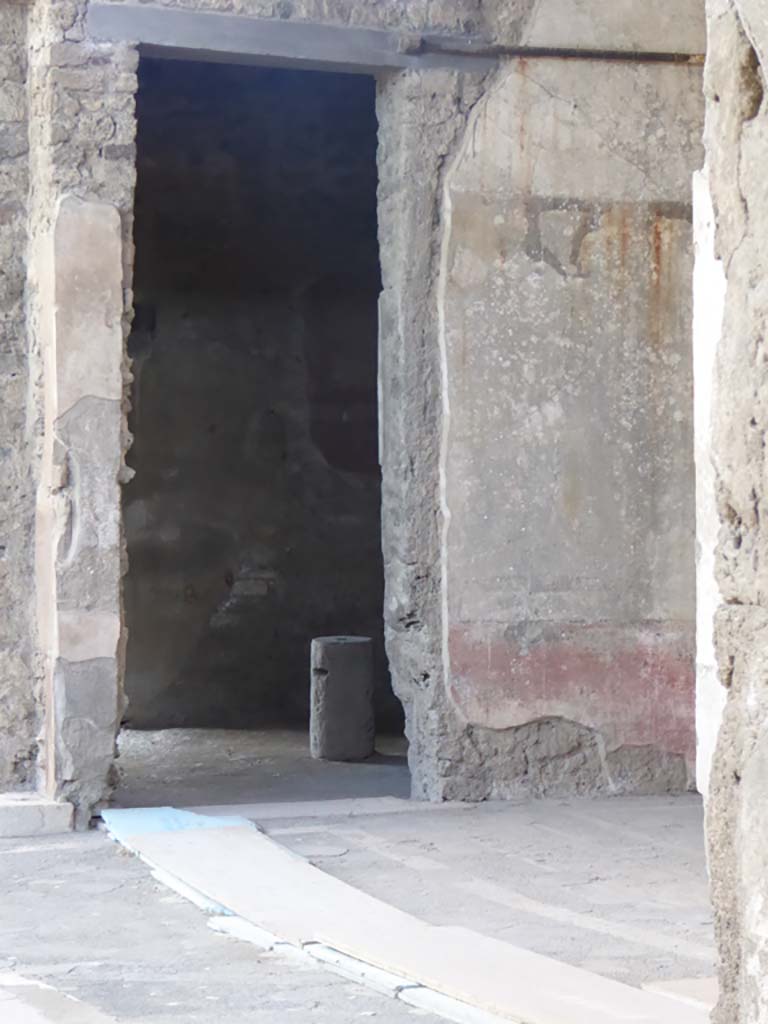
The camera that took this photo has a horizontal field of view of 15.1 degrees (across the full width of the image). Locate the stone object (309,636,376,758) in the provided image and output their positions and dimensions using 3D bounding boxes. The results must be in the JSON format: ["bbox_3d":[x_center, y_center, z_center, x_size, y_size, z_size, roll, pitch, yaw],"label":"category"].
[{"bbox_3d":[-0.191,0.866,13.467,0.290,0.551,0.290,0,2,0],"label":"stone object"}]

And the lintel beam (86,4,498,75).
[{"bbox_3d":[-0.416,-1.927,11.924,1.792,0.180,0.360,0,2,-23],"label":"lintel beam"}]

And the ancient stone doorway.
[{"bbox_3d":[-0.533,-0.325,11.934,1.254,3.048,0.360,0,2,-23],"label":"ancient stone doorway"}]

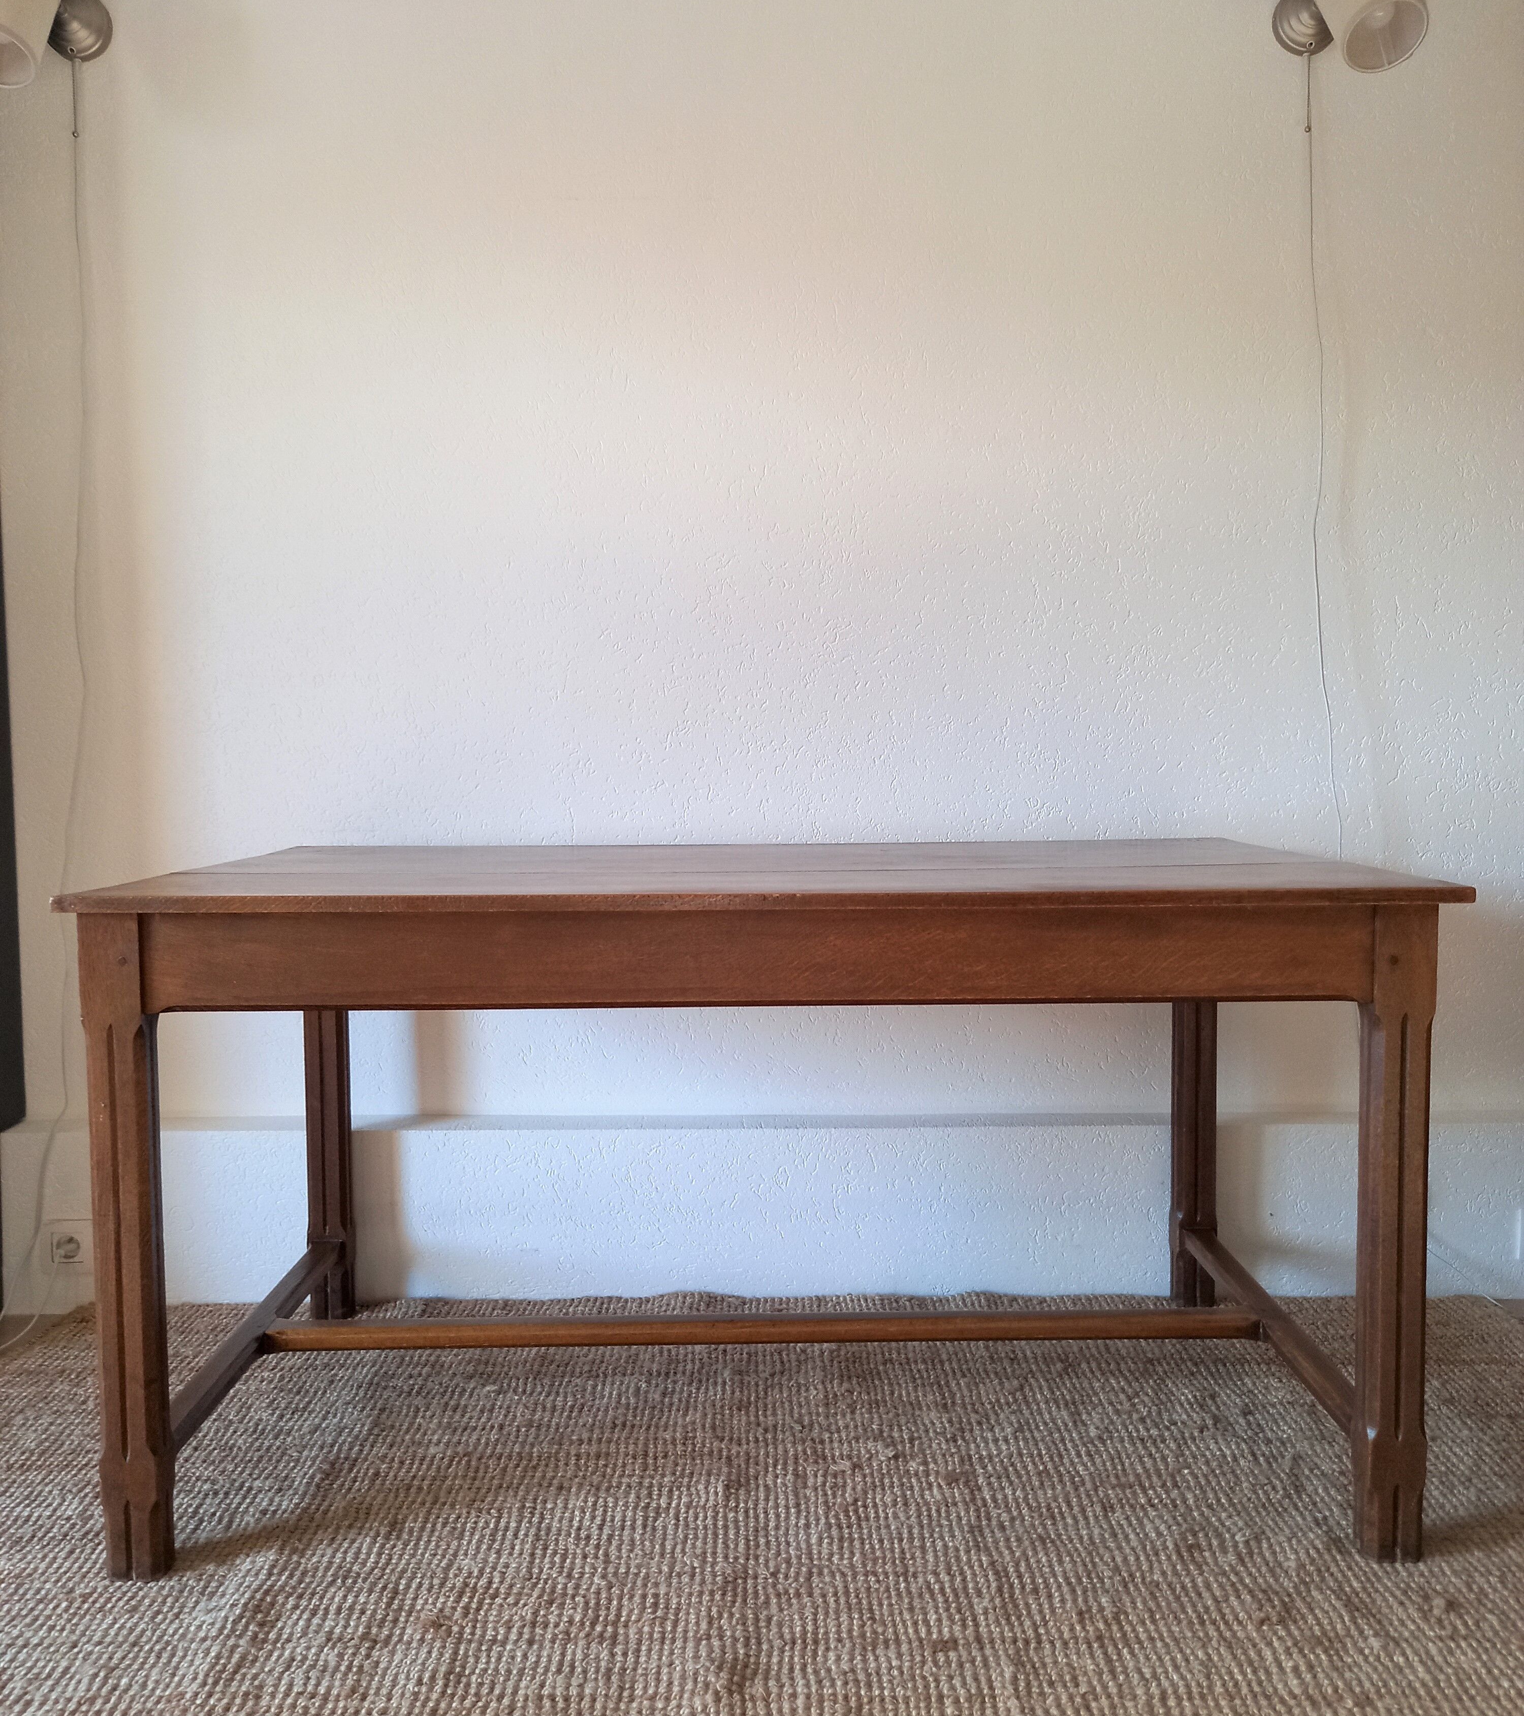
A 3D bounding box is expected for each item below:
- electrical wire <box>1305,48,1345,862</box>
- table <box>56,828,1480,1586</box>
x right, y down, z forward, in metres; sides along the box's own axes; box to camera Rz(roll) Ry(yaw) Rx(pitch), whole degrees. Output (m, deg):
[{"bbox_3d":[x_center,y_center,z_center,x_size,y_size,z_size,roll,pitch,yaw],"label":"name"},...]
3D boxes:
[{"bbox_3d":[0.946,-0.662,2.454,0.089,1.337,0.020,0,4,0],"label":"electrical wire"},{"bbox_3d":[0.002,0.392,2.051,1.549,0.774,0.858,0,4,0],"label":"table"}]

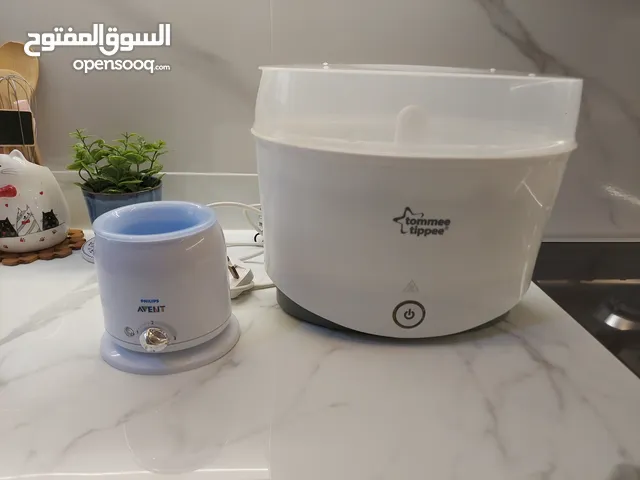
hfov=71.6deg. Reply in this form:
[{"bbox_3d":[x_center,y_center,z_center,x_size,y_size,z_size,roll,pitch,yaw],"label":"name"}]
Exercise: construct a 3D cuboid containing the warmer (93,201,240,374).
[{"bbox_3d":[-0.151,0.038,0.441,0.135,0.125,0.137,0,22,-5],"label":"warmer"}]

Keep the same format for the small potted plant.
[{"bbox_3d":[-0.280,-0.069,0.623,0.131,0.172,0.123,0,22,-5],"label":"small potted plant"}]

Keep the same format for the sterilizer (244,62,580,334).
[{"bbox_3d":[0.092,-0.050,0.496,0.335,0.262,0.225,2,22,1],"label":"sterilizer"}]

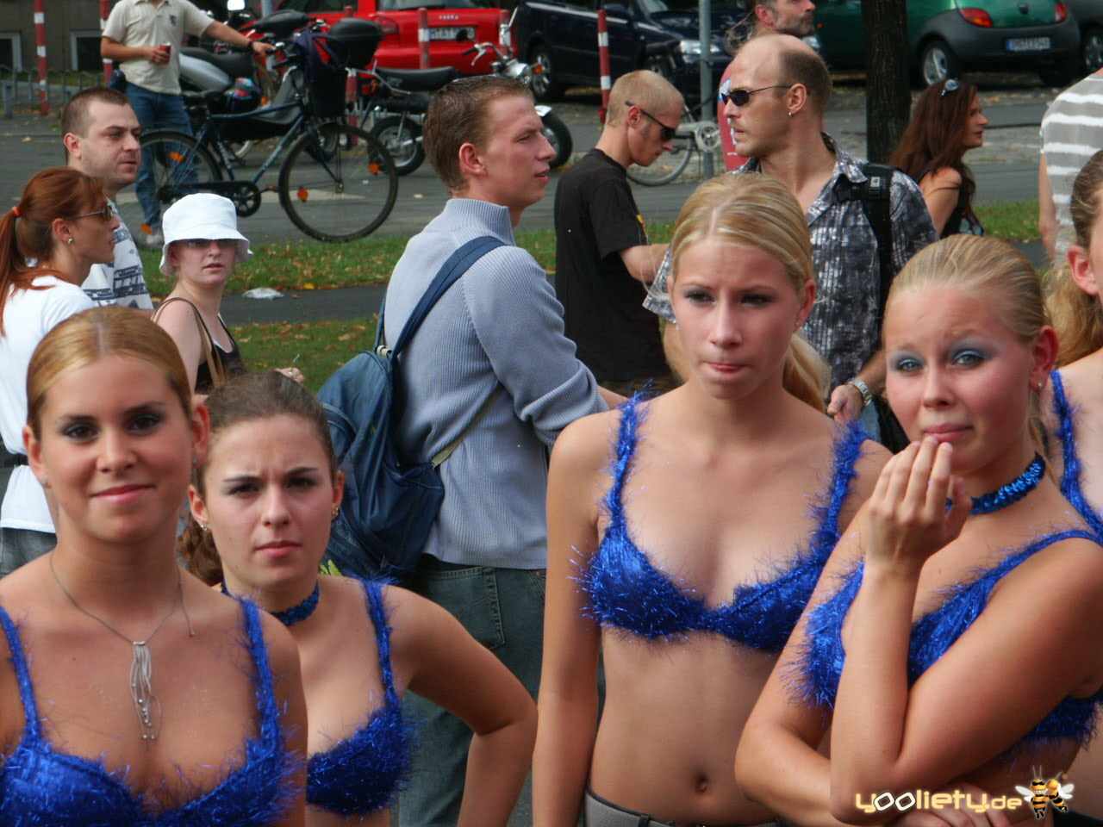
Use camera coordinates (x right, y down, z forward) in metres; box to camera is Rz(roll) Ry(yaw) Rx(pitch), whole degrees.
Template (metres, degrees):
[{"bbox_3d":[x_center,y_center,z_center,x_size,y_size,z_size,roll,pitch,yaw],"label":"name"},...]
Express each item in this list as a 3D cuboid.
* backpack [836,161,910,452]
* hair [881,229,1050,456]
[{"bbox_3d":[0.615,-0.211,9.700,0.320,0.570,0.280,-1,6,12],"label":"backpack"},{"bbox_3d":[0.411,-0.070,4.920,0.170,0.220,0.210,-3,6,25],"label":"hair"}]

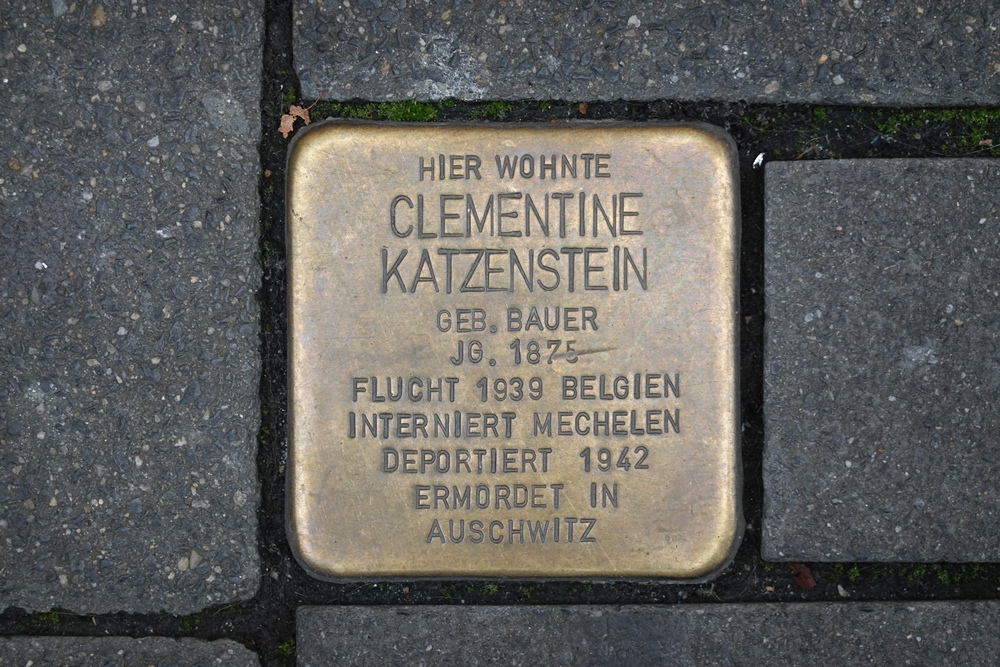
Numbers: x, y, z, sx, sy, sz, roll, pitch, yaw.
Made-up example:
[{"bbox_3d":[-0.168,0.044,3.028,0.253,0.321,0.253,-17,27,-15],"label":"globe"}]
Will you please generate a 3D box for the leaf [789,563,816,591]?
[{"bbox_3d":[0.065,0.052,0.927,0.004,0.002,0.007,-30,86,-2],"label":"leaf"}]

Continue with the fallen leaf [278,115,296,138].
[{"bbox_3d":[-0.046,-0.045,0.934,0.004,0.002,0.005,12,86,1],"label":"fallen leaf"}]

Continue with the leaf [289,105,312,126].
[{"bbox_3d":[-0.043,-0.047,0.934,0.005,0.002,0.003,44,87,3],"label":"leaf"}]

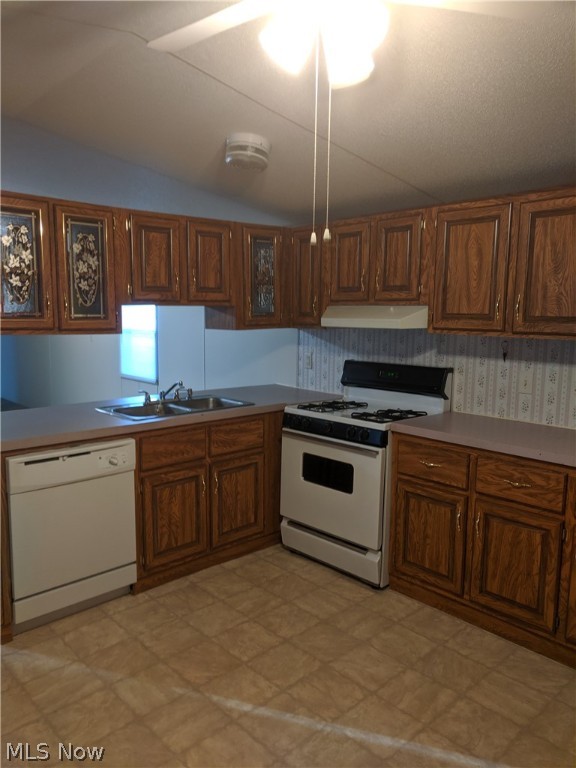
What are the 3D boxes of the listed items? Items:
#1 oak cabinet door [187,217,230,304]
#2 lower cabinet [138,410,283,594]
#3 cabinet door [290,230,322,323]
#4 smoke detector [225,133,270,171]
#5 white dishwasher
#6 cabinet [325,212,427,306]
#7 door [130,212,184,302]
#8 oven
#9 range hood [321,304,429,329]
[{"bbox_3d":[-0.475,-0.731,3.478,0.299,0.456,0.022,-7,10,-42],"label":"oak cabinet door"},{"bbox_3d":[-0.602,0.602,3.509,1.019,0.851,0.602,-6,9,-42],"label":"lower cabinet"},{"bbox_3d":[0.131,-0.696,3.788,0.020,0.611,0.256,-6,10,-42],"label":"cabinet door"},{"bbox_3d":[-0.172,-1.000,2.480,0.185,0.085,0.185,7,1,0],"label":"smoke detector"},{"bbox_3d":[-1.189,0.673,2.950,0.602,0.808,0.606,-6,9,-42],"label":"white dishwasher"},{"bbox_3d":[0.599,-0.711,3.425,0.297,0.493,0.776,-6,9,-42],"label":"cabinet"},{"bbox_3d":[-0.741,-0.700,3.235,0.300,0.456,0.022,-7,10,-42],"label":"door"},{"bbox_3d":[0.456,0.465,3.435,0.616,1.141,0.771,-6,9,-42],"label":"oven"},{"bbox_3d":[0.551,-0.399,3.415,0.413,0.122,0.768,-6,9,-42],"label":"range hood"}]

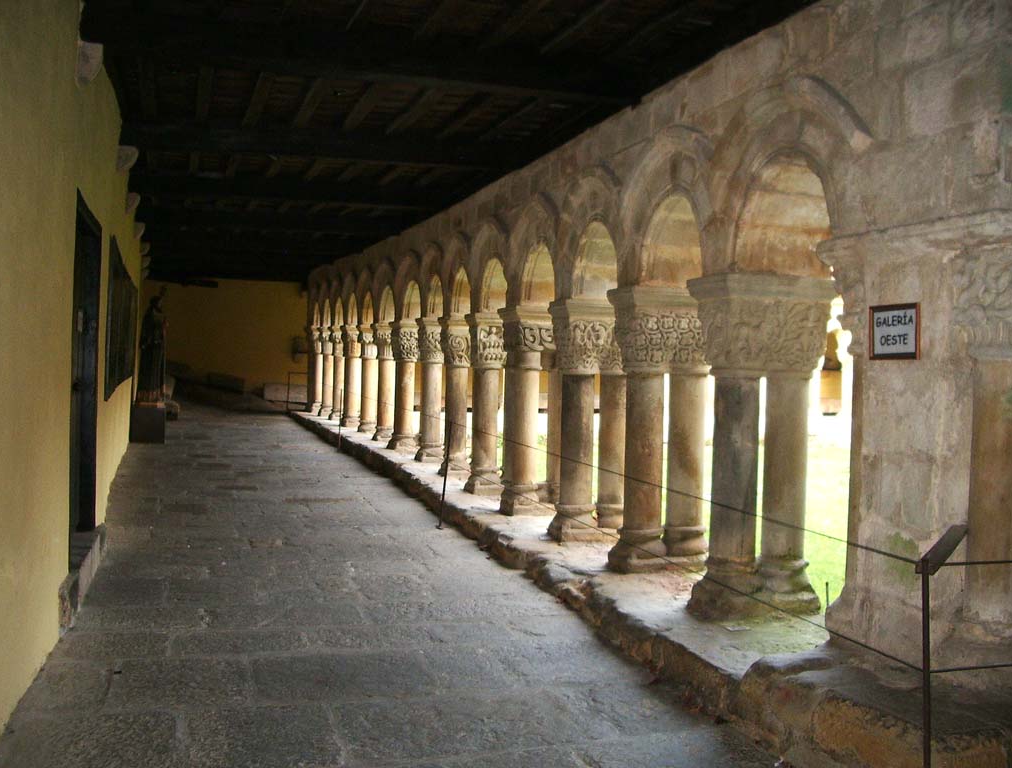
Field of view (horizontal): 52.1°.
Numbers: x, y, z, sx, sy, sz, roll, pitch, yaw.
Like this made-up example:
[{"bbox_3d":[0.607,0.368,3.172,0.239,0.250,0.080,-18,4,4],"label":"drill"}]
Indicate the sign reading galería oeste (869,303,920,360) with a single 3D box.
[{"bbox_3d":[1.502,-0.204,4.020,0.022,0.216,0.310,1,1,-16],"label":"sign reading galería oeste"}]

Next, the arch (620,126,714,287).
[{"bbox_3d":[1.171,-1.028,6.188,0.511,0.901,1.306,1,1,-16],"label":"arch"}]

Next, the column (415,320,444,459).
[{"bbox_3d":[-0.821,0.074,13.235,0.605,1.787,0.434,1,1,-16],"label":"column"}]

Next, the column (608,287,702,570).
[{"bbox_3d":[1.039,0.298,6.955,0.633,1.850,0.419,1,1,-16],"label":"column"}]

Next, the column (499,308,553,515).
[{"bbox_3d":[0.311,0.231,9.190,0.605,1.796,0.434,1,1,-16],"label":"column"}]

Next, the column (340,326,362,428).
[{"bbox_3d":[-2.726,-0.130,19.358,0.605,1.823,0.434,1,1,-16],"label":"column"}]

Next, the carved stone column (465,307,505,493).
[{"bbox_3d":[-0.073,0.193,10.569,0.605,1.786,0.434,1,1,-16],"label":"carved stone column"}]

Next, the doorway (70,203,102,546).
[{"bbox_3d":[-2.919,-0.047,6.990,0.171,2.255,1.472,1,1,-16],"label":"doorway"}]

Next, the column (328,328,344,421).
[{"bbox_3d":[-3.292,-0.214,20.726,0.419,1.850,0.380,1,1,-17],"label":"column"}]

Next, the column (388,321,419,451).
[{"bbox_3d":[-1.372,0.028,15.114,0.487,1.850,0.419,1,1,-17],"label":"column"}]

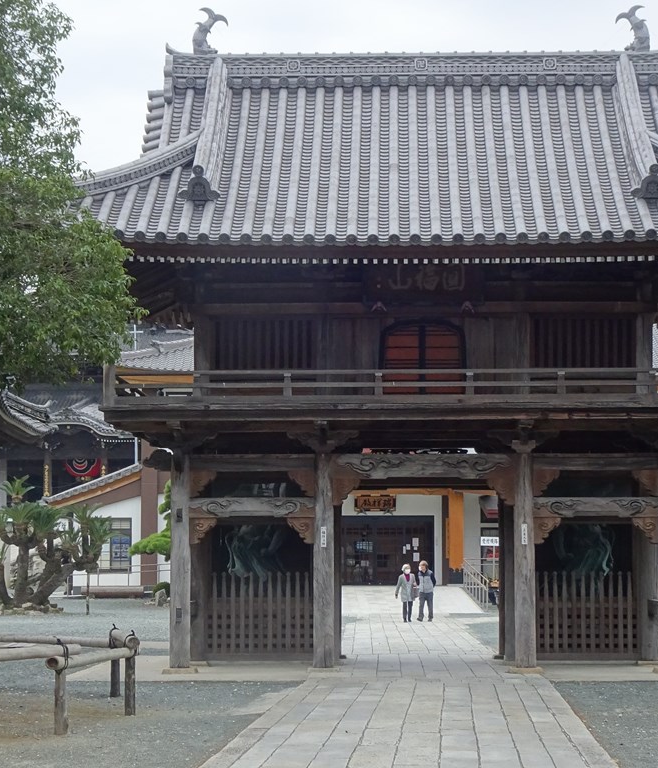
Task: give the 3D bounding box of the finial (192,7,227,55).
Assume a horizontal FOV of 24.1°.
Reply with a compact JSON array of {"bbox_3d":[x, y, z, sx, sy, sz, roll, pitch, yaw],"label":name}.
[{"bbox_3d":[-1.999,-5.911,25.779,0.597,0.803,0.340,0,-7,2],"label":"finial"}]

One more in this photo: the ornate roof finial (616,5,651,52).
[{"bbox_3d":[5.057,-5.904,25.555,0.581,0.813,0.340,0,-7,2],"label":"ornate roof finial"}]

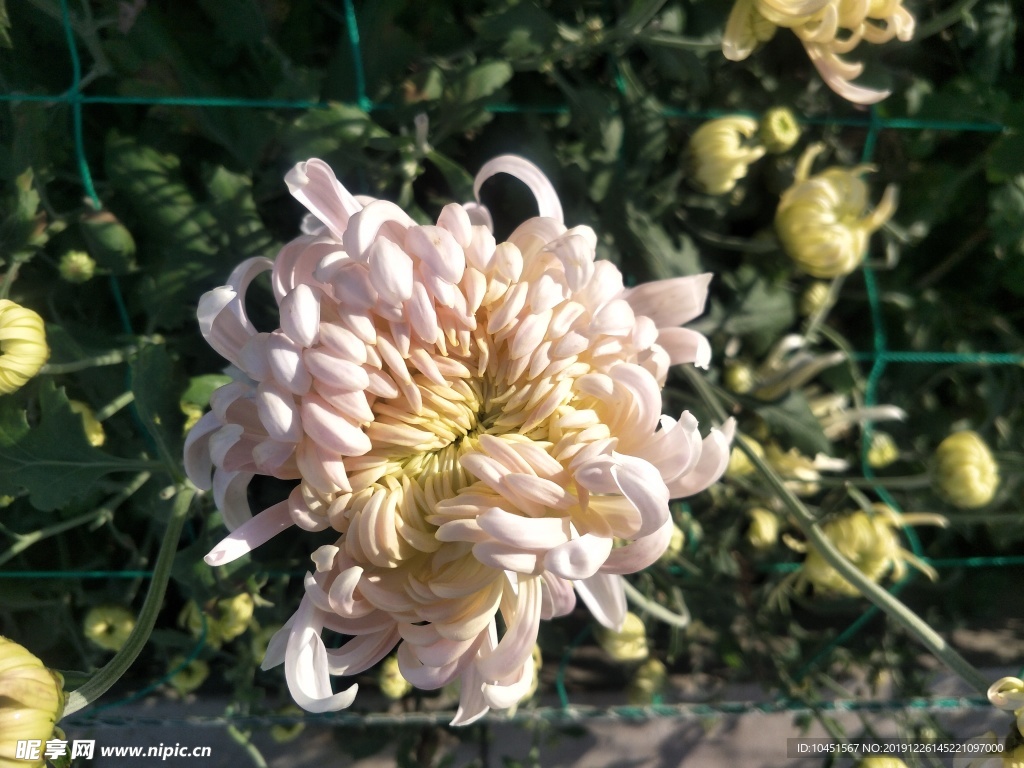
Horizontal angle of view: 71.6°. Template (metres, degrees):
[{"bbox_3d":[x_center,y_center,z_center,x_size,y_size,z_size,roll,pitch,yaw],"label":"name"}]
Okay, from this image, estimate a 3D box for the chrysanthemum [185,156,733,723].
[{"bbox_3d":[-0.018,0.019,0.245,0.186,0.188,0.115,0,-14,0],"label":"chrysanthemum"}]

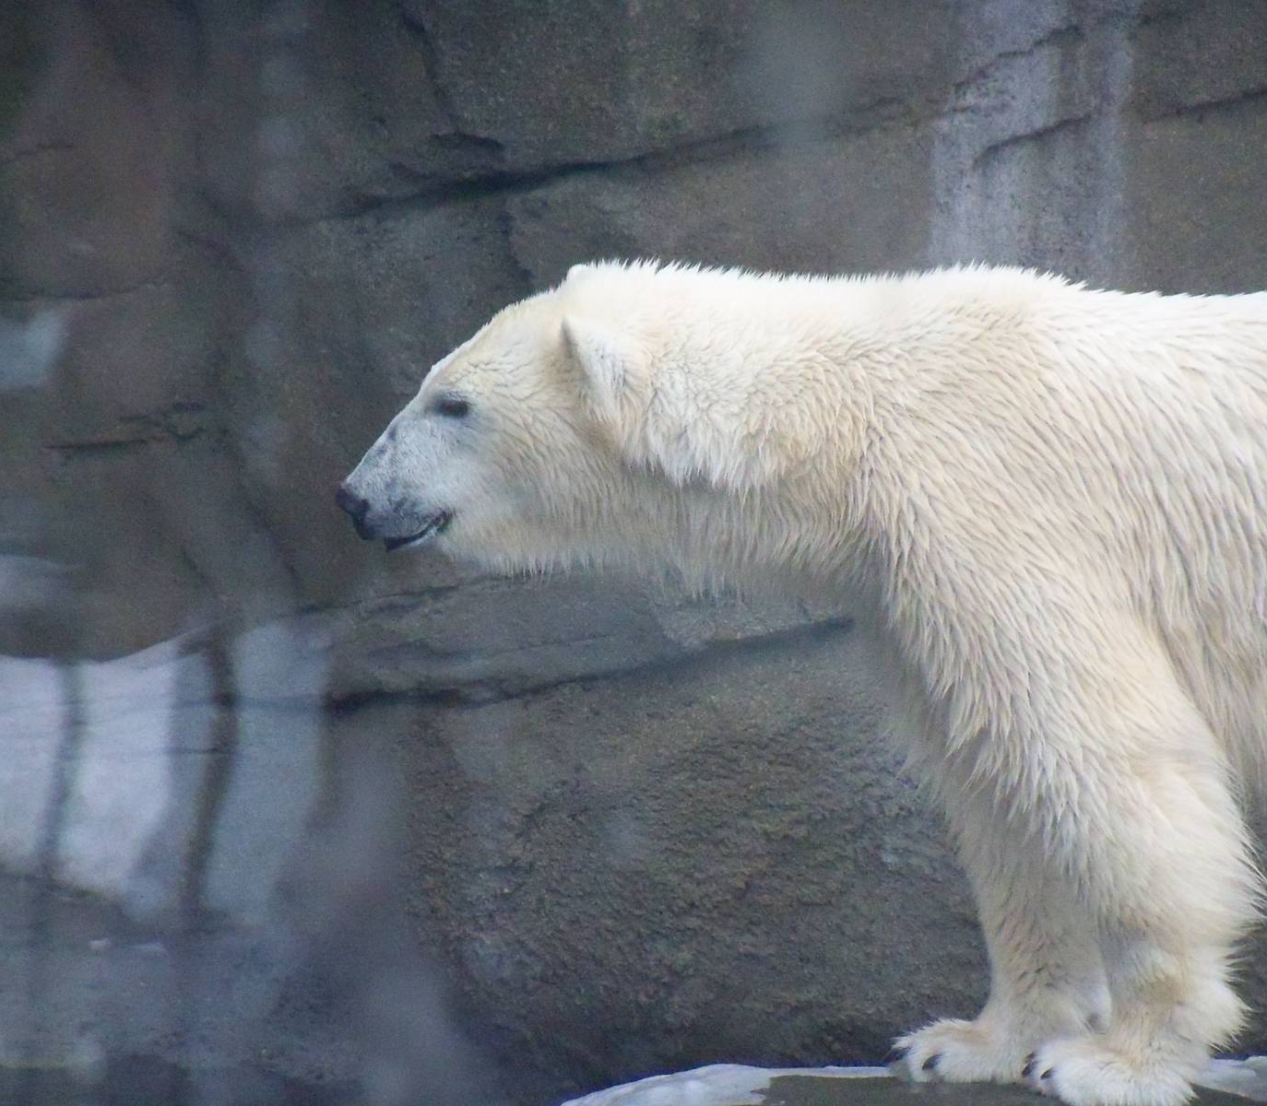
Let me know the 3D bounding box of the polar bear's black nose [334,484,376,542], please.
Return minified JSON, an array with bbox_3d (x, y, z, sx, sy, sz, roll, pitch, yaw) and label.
[{"bbox_3d":[-0.346,-0.050,13.070,0.050,0.062,0.068,-9,8,-5],"label":"polar bear's black nose"}]

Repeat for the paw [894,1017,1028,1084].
[{"bbox_3d":[0.419,0.620,13.120,0.190,0.085,0.170,-1,7,-12],"label":"paw"}]

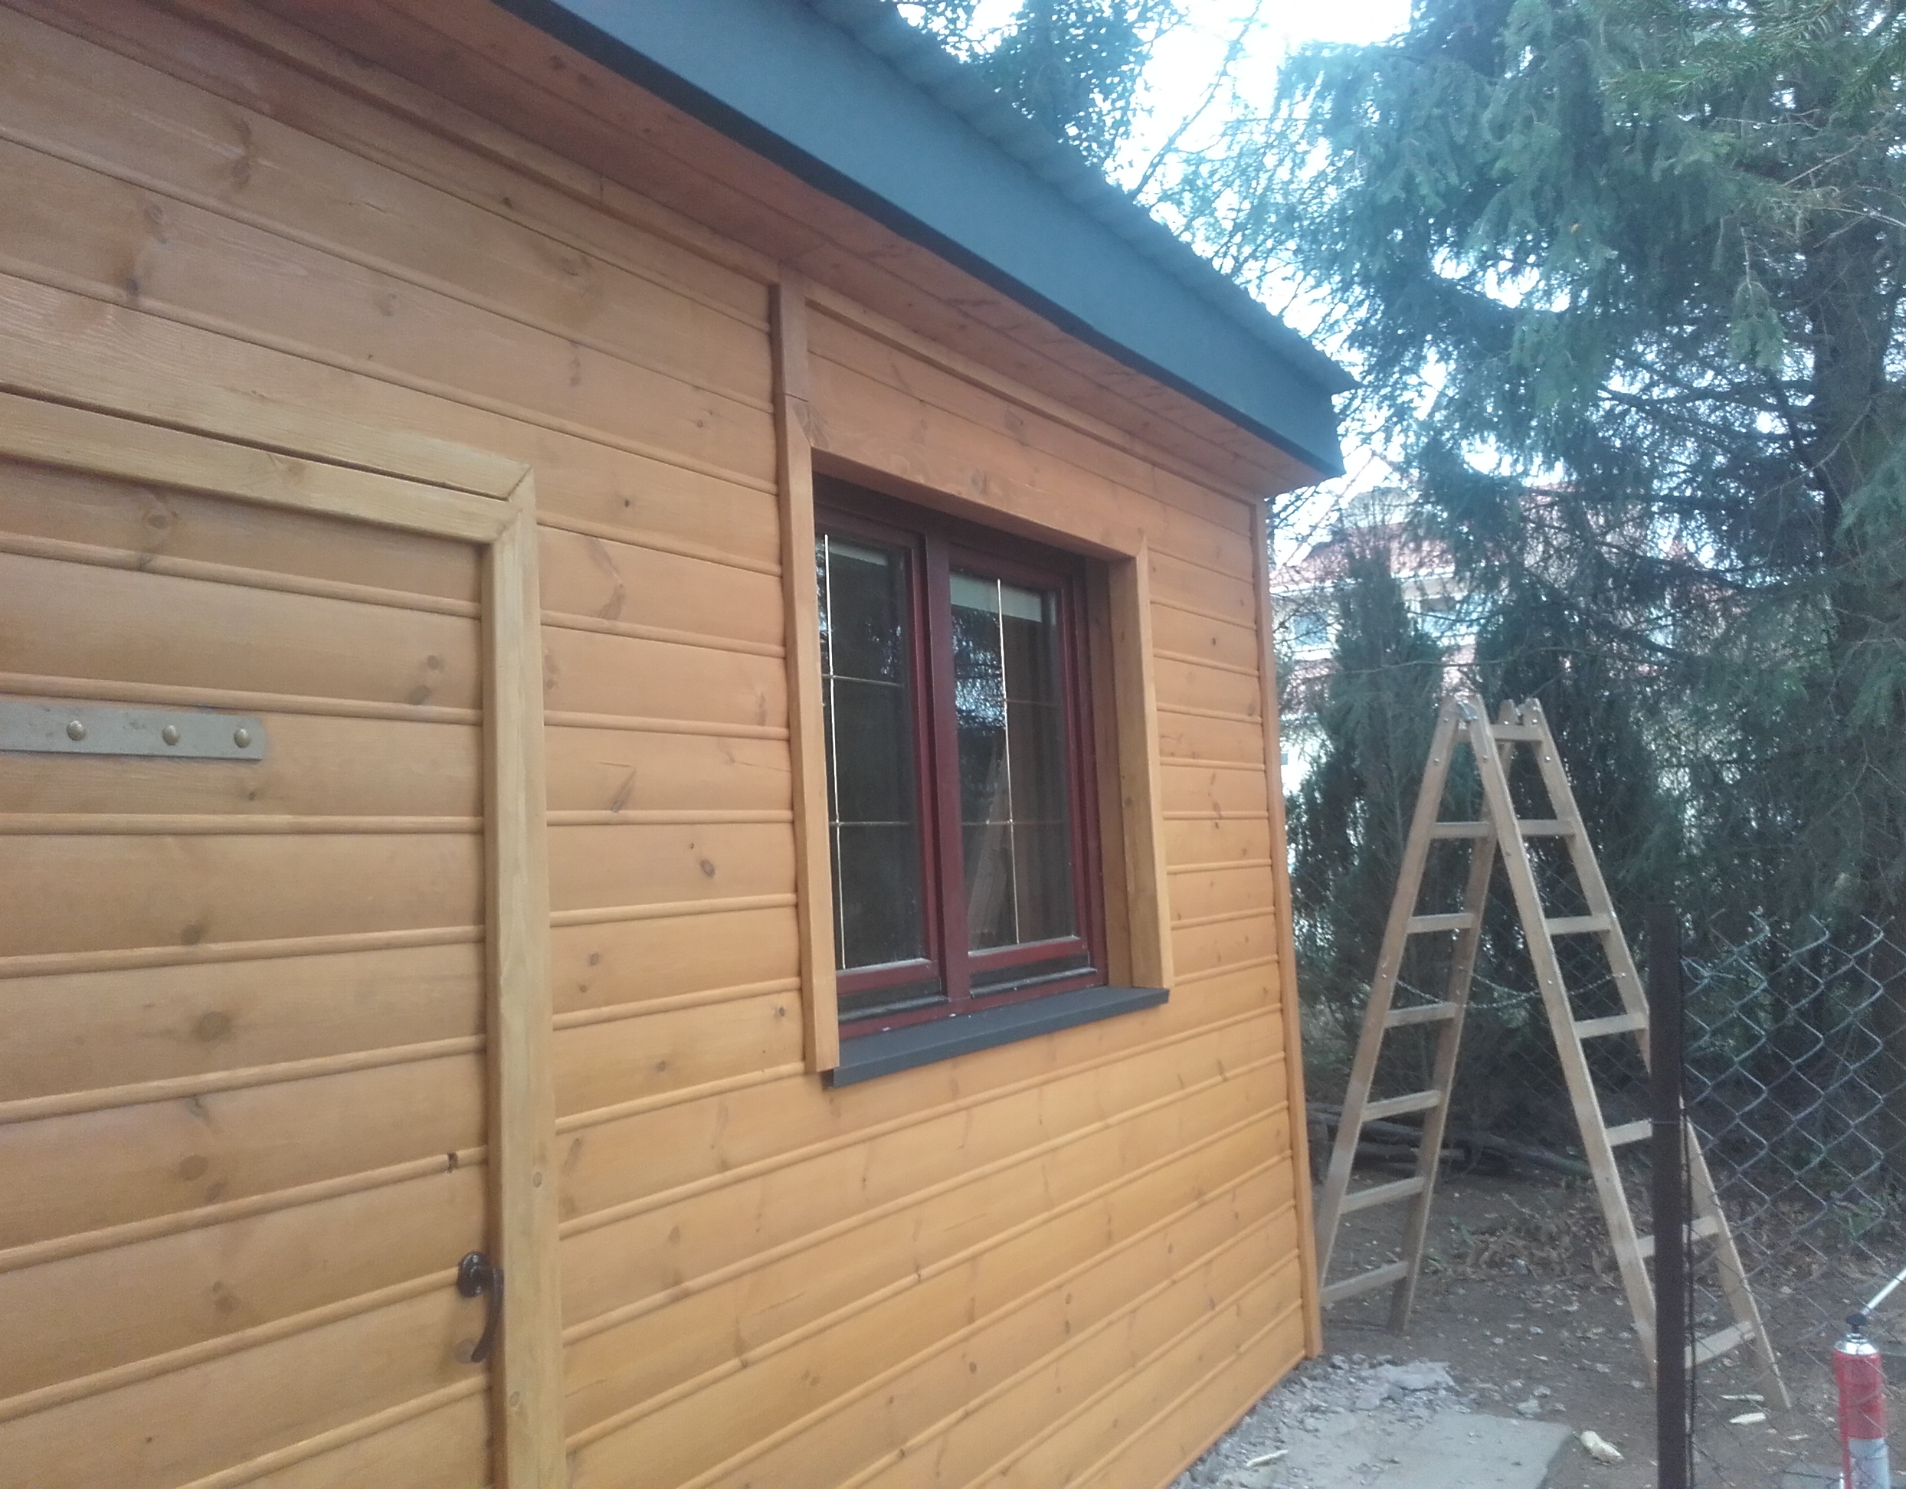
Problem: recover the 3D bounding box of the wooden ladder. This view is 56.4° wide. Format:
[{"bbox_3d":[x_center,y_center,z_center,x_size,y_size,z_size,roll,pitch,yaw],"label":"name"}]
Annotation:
[{"bbox_3d":[1.561,0.825,5.000,0.552,1.926,1.228,2,-5,-42],"label":"wooden ladder"}]

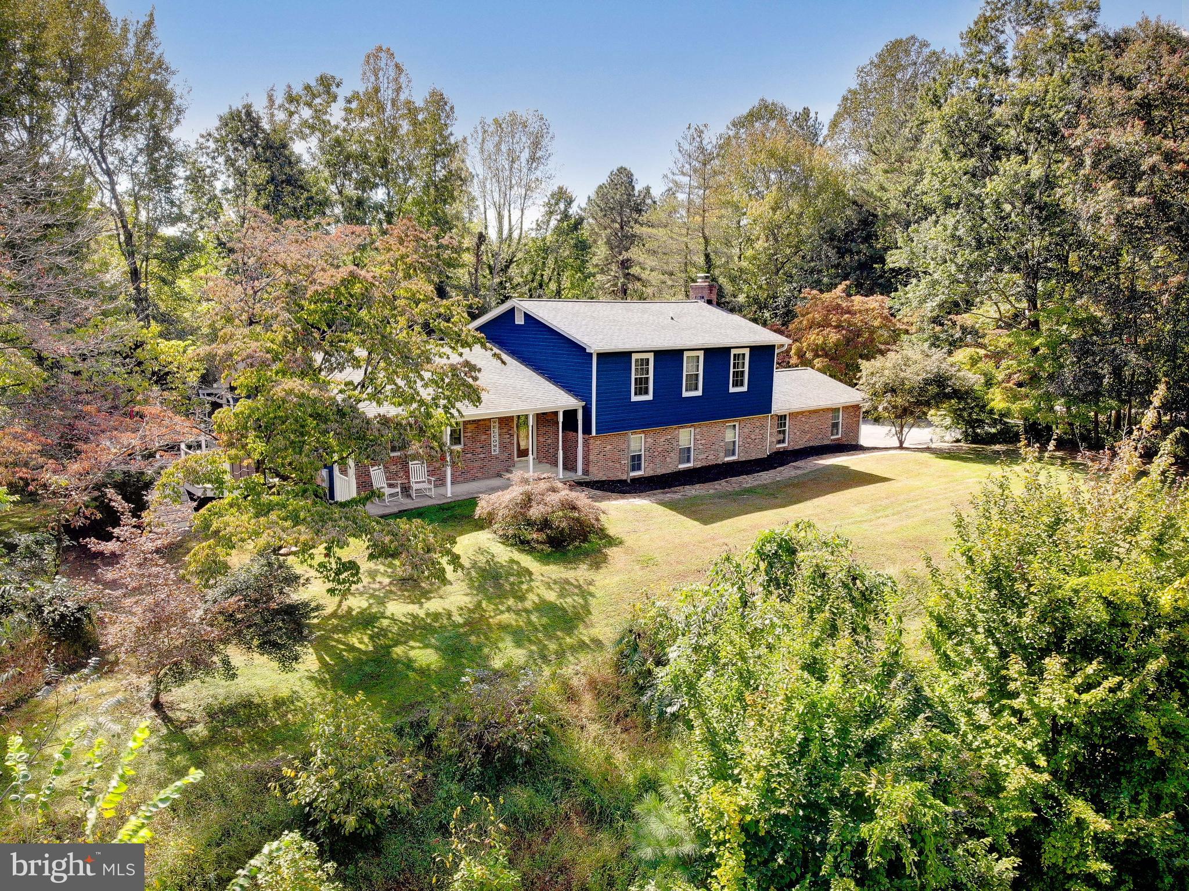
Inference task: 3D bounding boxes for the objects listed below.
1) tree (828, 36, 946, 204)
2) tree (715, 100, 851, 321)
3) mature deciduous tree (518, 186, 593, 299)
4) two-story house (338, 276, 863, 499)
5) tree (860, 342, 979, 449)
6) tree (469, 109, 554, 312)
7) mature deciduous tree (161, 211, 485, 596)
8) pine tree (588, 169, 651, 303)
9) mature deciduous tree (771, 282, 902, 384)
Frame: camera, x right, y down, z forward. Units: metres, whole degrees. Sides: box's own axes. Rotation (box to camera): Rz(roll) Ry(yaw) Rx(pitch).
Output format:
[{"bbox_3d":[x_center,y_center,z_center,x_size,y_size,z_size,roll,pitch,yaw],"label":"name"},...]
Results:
[{"bbox_3d":[20.452,-15.438,57.219,8.450,24.320,8.450,4,10,19],"label":"tree"},{"bbox_3d":[12.733,-12.859,55.630,9.220,19.700,9.220,2,10,12],"label":"tree"},{"bbox_3d":[-2.471,-9.296,52.183,4.770,13.690,4.770,0,10,-3],"label":"mature deciduous tree"},{"bbox_3d":[-0.834,-3.298,34.772,25.200,7.550,12.600,-8,12,-39],"label":"two-story house"},{"bbox_3d":[15.004,-2.352,38.128,5.370,4.710,5.400,4,10,21],"label":"tree"},{"bbox_3d":[-5.879,-13.166,57.619,5.980,19.500,5.980,-1,10,-6],"label":"tree"},{"bbox_3d":[-6.829,-1.351,20.565,7.650,8.470,7.600,-3,10,-18],"label":"mature deciduous tree"},{"bbox_3d":[1.614,-10.377,54.026,4.390,15.250,4.390,0,10,2],"label":"pine tree"},{"bbox_3d":[14.197,-5.532,48.241,7.670,7.710,7.200,3,10,16],"label":"mature deciduous tree"}]

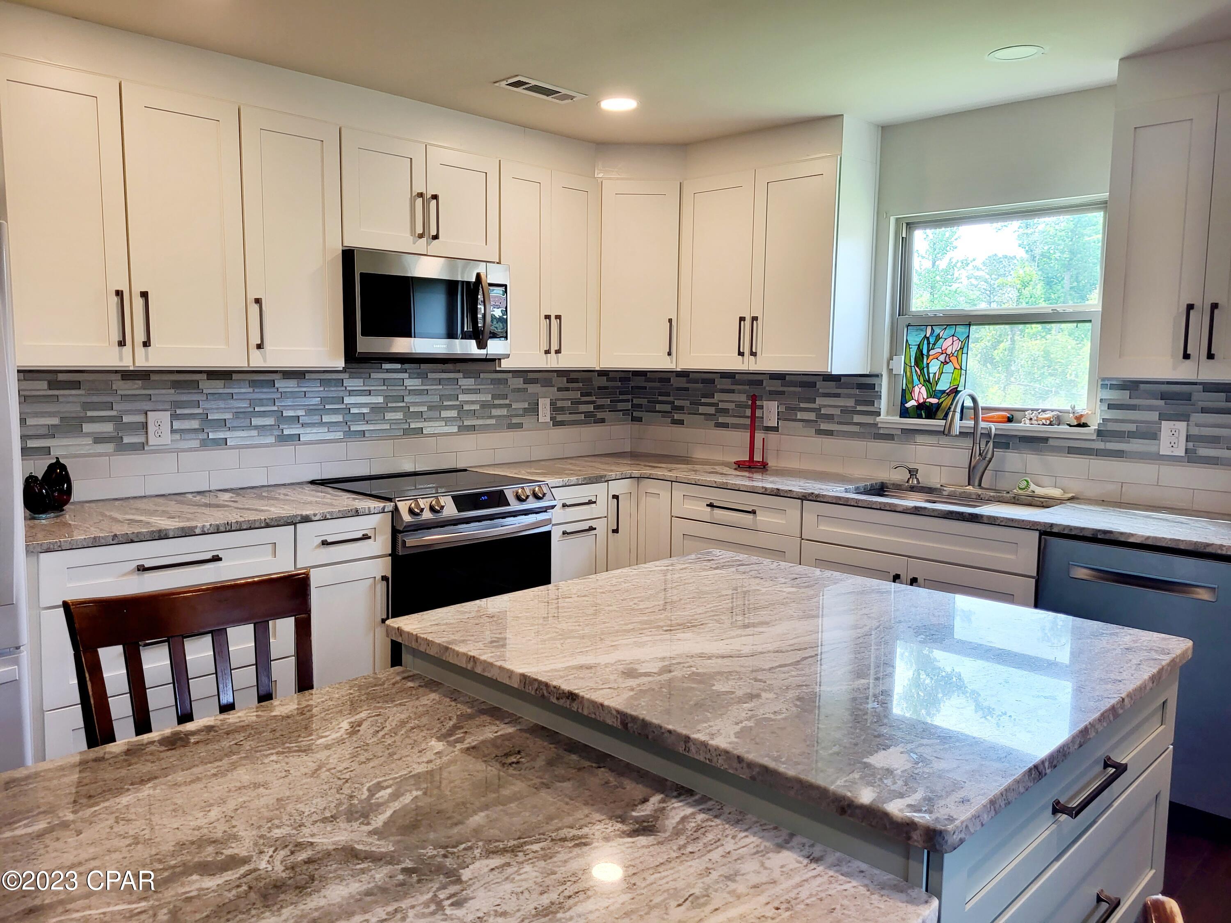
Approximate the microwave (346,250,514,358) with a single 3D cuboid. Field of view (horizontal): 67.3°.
[{"bbox_3d":[-0.844,-0.638,3.860,0.418,0.420,0.757,7,9,43],"label":"microwave"}]

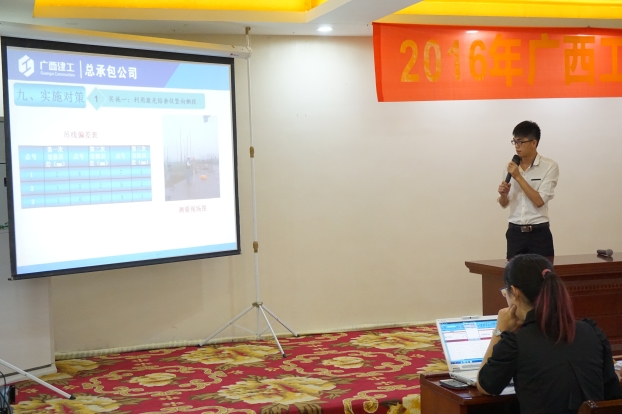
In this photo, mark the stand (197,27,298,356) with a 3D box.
[{"bbox_3d":[-0.457,-0.138,7.382,0.927,2.630,0.784,-3,3,-19],"label":"stand"}]

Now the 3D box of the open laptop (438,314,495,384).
[{"bbox_3d":[0.791,0.633,3.960,0.340,0.229,0.359,-3,3,-15],"label":"open laptop"}]

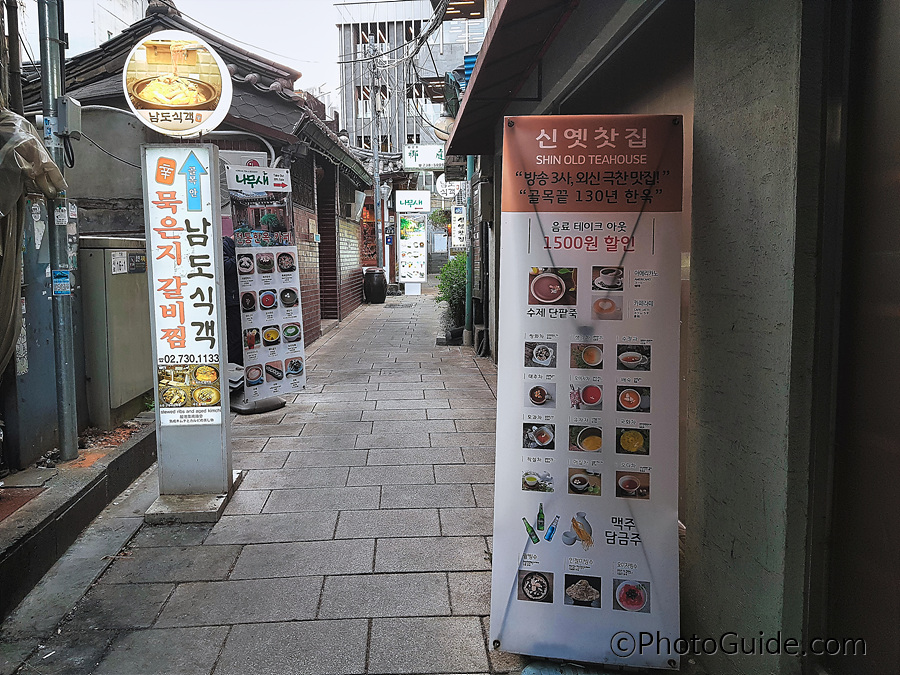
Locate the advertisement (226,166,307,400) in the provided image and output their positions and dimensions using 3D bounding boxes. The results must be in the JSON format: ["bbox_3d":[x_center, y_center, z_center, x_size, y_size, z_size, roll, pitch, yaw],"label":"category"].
[{"bbox_3d":[-1.440,-0.422,5.360,0.060,1.800,0.600,3,9,38],"label":"advertisement"}]

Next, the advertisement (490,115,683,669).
[{"bbox_3d":[0.457,0.141,2.250,0.600,1.800,0.060,1,-5,8],"label":"advertisement"}]

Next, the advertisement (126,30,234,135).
[{"bbox_3d":[-1.376,-1.272,3.440,0.515,0.515,0.140,-1,6,-4],"label":"advertisement"}]

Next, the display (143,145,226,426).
[{"bbox_3d":[-1.372,-0.259,3.540,0.365,1.450,0.120,-1,6,-4],"label":"display"}]

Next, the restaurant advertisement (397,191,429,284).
[{"bbox_3d":[-0.823,-2.256,15.250,0.750,2.100,0.200,0,6,-2],"label":"restaurant advertisement"}]

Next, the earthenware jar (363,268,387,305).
[{"bbox_3d":[-1.498,-1.024,13.500,0.470,0.730,0.470,0,6,0],"label":"earthenware jar"}]

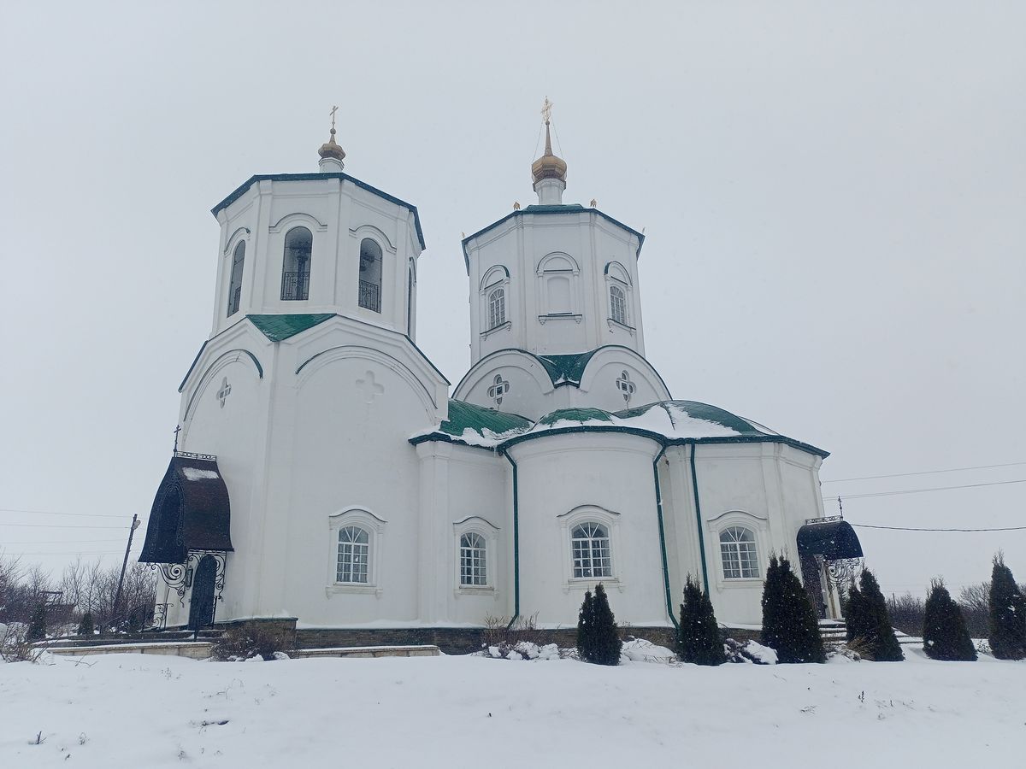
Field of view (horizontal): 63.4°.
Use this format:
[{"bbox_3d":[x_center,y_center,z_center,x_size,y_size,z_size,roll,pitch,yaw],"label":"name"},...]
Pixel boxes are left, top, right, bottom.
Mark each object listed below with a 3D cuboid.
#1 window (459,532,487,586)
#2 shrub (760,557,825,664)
[{"bbox_3d":[-1.319,5.774,27.555,1.277,1.757,0.200,18,-28,-42],"label":"window"},{"bbox_3d":[8.092,6.486,23.982,1.715,3.059,1.715,-1,-20,0],"label":"shrub"}]

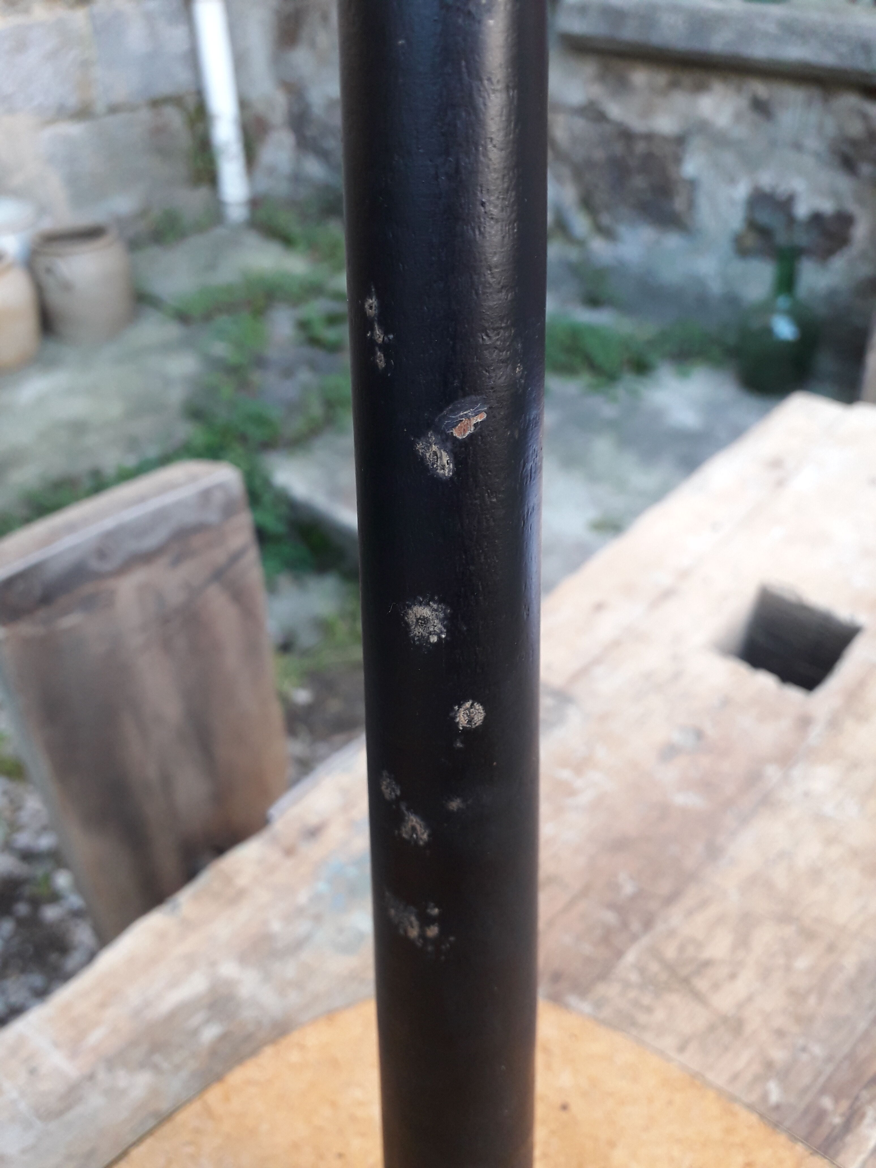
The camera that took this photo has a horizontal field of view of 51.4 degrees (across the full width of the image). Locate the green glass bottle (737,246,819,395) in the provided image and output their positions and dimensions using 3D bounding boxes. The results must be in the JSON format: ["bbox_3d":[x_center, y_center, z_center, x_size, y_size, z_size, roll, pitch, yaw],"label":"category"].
[{"bbox_3d":[0.897,-0.688,2.369,0.187,0.358,0.187,11,36,18],"label":"green glass bottle"}]

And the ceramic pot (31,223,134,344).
[{"bbox_3d":[-1.111,-0.946,2.864,0.277,0.306,0.277,-13,36,-17],"label":"ceramic pot"}]

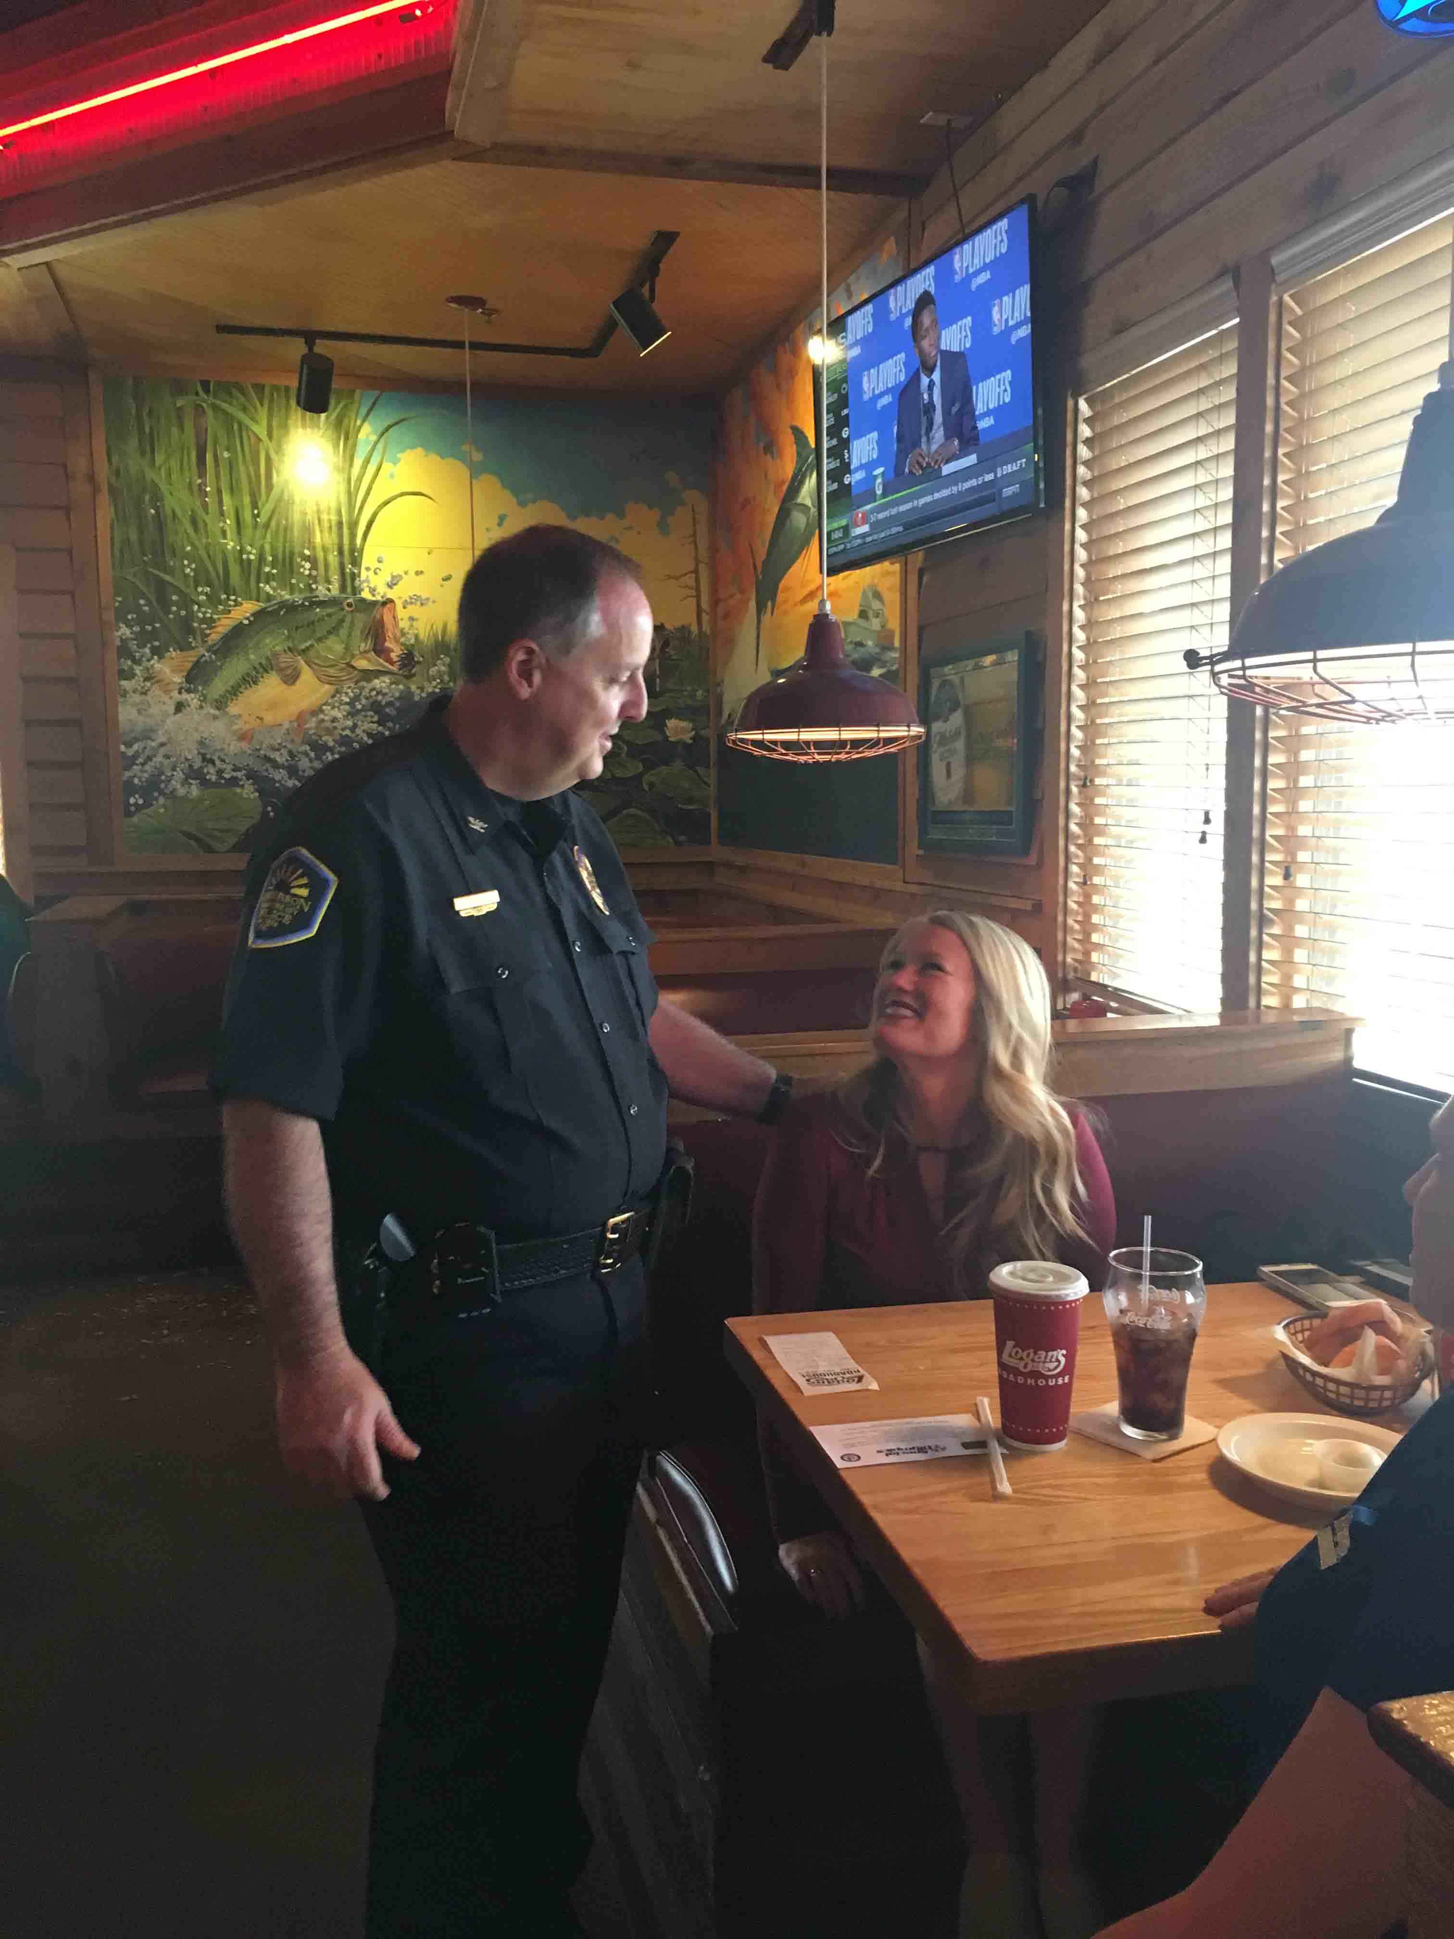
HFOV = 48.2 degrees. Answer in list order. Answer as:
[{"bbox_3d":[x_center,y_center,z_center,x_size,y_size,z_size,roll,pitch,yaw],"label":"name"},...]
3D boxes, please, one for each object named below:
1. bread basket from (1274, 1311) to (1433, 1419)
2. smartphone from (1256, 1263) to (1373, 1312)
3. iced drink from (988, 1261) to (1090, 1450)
[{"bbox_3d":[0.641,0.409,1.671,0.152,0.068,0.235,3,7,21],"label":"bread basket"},{"bbox_3d":[0.725,0.393,1.982,0.079,0.011,0.160,-1,7,-11],"label":"smartphone"},{"bbox_3d":[0.303,0.375,1.564,0.095,0.160,0.095,1,7,11],"label":"iced drink"}]

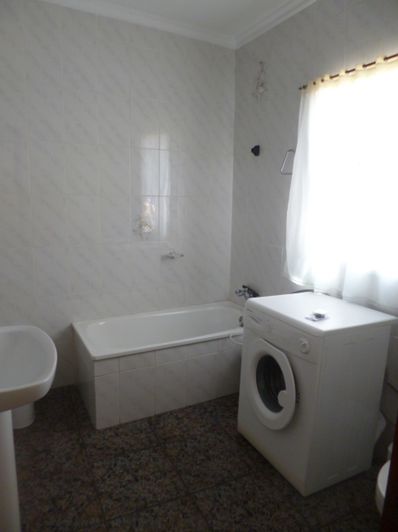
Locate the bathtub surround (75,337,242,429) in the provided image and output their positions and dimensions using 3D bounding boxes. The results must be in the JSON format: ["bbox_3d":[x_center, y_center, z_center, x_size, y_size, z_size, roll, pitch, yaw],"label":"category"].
[{"bbox_3d":[-0.183,0.704,2.910,1.391,0.470,0.677,-4,12,-28],"label":"bathtub surround"}]

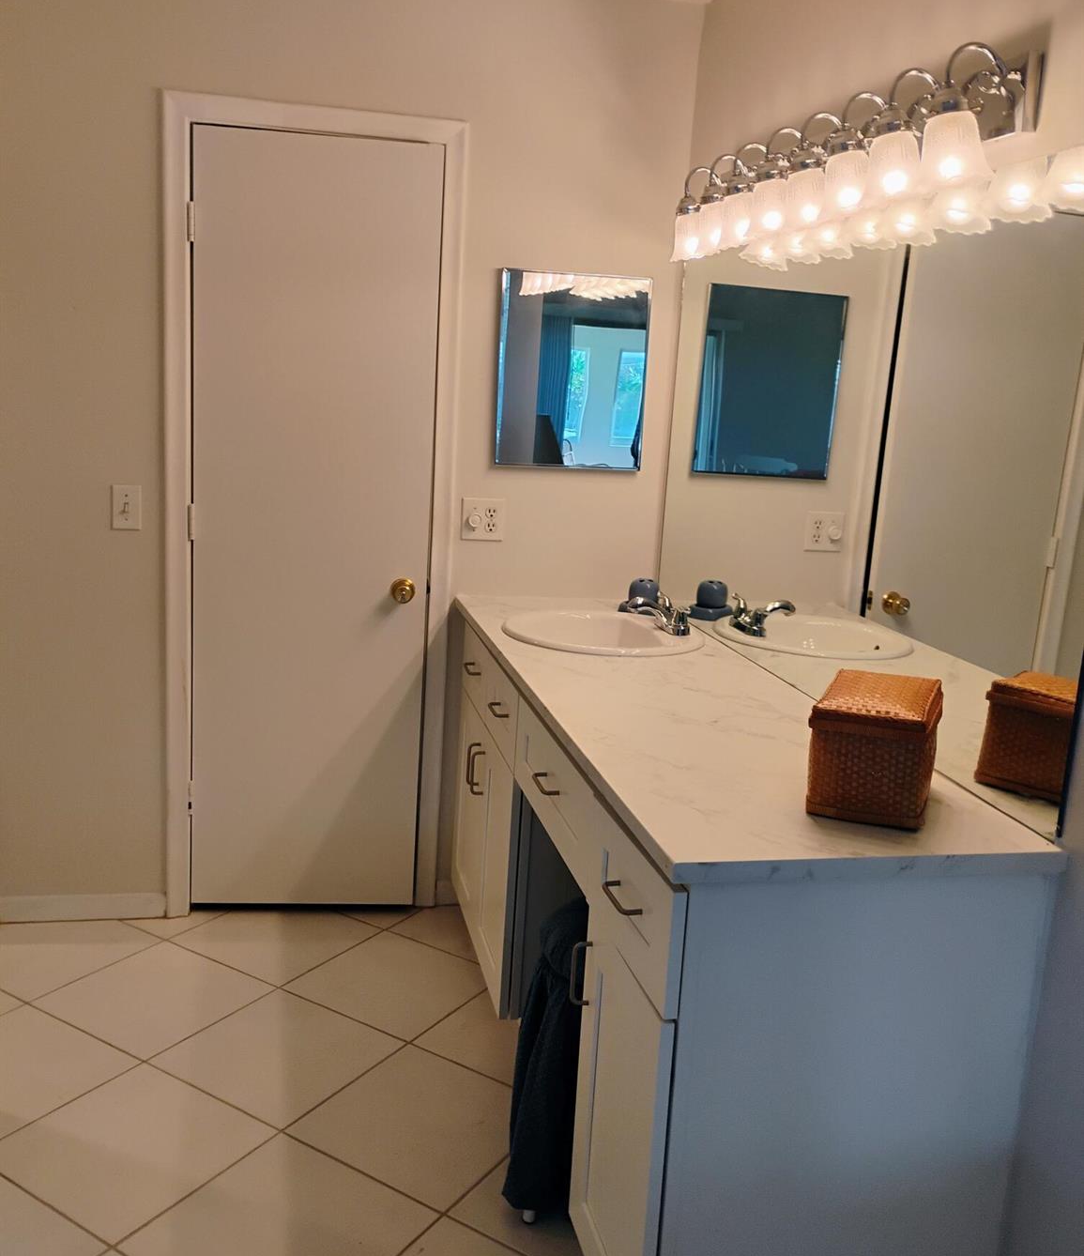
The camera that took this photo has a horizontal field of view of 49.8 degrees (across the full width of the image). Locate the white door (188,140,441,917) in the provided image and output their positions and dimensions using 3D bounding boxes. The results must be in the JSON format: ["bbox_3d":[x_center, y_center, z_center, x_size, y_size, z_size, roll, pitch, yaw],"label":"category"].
[{"bbox_3d":[-0.601,-0.222,3.077,0.612,2.022,0.040,2,11,-7],"label":"white door"}]

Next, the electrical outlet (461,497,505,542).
[{"bbox_3d":[-0.158,-0.293,3.164,0.116,0.114,0.018,1,11,-13],"label":"electrical outlet"}]

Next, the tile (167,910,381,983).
[{"bbox_3d":[-0.708,0.833,3.142,0.400,0.010,0.400,10,13,31],"label":"tile"}]

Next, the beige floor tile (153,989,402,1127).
[{"bbox_3d":[-0.582,0.948,2.595,0.400,0.010,0.400,10,13,31],"label":"beige floor tile"}]

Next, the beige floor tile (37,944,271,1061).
[{"bbox_3d":[-0.924,0.887,2.803,0.400,0.010,0.400,10,13,31],"label":"beige floor tile"}]

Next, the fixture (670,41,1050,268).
[{"bbox_3d":[0.491,-0.861,2.233,0.180,0.213,1.250,1,11,-13],"label":"fixture"}]

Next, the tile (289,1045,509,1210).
[{"bbox_3d":[-0.240,1.009,2.387,0.400,0.010,0.400,10,13,31],"label":"tile"}]

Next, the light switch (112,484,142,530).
[{"bbox_3d":[-1.055,-0.304,2.965,0.071,0.114,0.014,1,11,-13],"label":"light switch"}]

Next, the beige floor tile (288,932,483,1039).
[{"bbox_3d":[-0.366,0.894,2.934,0.400,0.010,0.400,10,13,31],"label":"beige floor tile"}]

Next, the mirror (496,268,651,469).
[{"bbox_3d":[0.078,-0.685,3.130,0.408,0.508,0.025,1,11,-13],"label":"mirror"}]

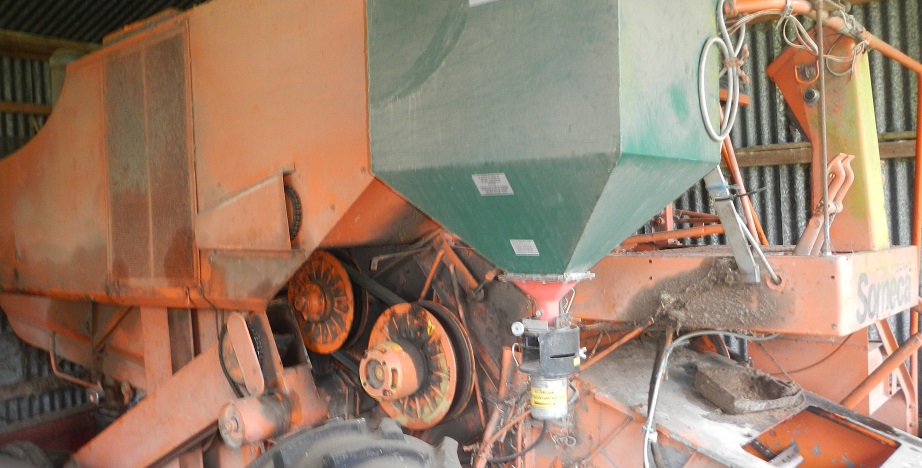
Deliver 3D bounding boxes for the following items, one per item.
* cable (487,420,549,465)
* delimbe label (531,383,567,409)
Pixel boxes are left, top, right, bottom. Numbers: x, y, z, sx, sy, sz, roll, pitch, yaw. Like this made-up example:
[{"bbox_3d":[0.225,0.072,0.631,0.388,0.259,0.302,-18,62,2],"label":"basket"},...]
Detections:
[{"bbox_3d":[0.141,0.517,1.860,0.155,0.108,0.050,-1,2,21],"label":"cable"},{"bbox_3d":[0.206,0.393,1.784,0.085,0.053,0.032,-1,1,14],"label":"delimbe label"}]

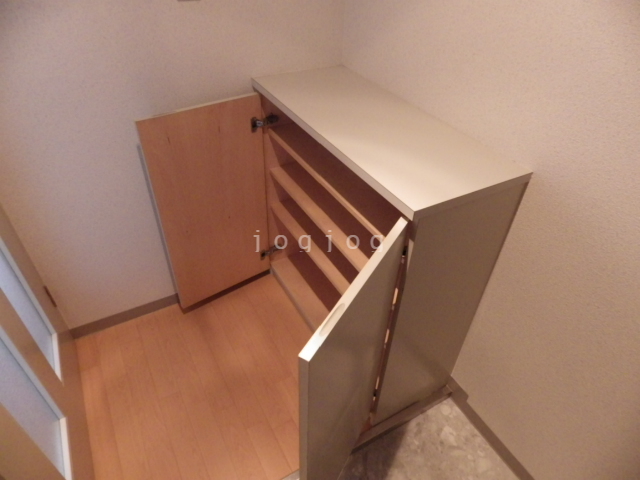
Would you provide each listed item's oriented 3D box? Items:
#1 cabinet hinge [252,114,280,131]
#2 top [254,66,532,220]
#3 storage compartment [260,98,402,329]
[{"bbox_3d":[-0.203,-0.428,1.492,0.102,0.048,0.036,-18,44,-23],"label":"cabinet hinge"},{"bbox_3d":[0.134,-0.350,1.191,0.355,0.025,0.886,-18,44,-23],"label":"top"},{"bbox_3d":[0.119,0.000,1.411,0.320,0.839,0.827,-18,43,-23],"label":"storage compartment"}]

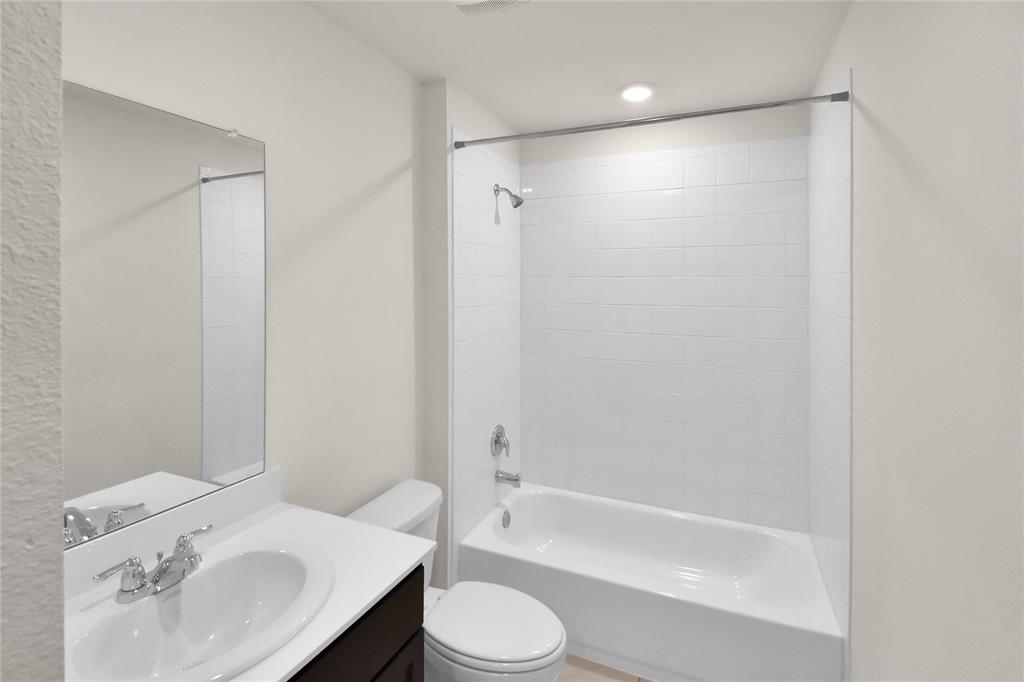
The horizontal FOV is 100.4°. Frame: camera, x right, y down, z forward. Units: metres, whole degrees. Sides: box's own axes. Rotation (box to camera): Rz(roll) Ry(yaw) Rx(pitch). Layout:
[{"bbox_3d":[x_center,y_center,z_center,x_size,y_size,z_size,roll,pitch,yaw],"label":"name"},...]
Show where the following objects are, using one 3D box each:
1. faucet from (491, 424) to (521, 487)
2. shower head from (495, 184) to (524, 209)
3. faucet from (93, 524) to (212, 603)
[{"bbox_3d":[-0.027,0.632,2.370,0.135,0.335,0.155,1,4,23],"label":"faucet"},{"bbox_3d":[-0.011,-0.803,2.367,0.155,0.125,0.070,1,4,23],"label":"shower head"},{"bbox_3d":[-0.770,0.515,0.972,0.155,0.095,0.235,1,4,23],"label":"faucet"}]

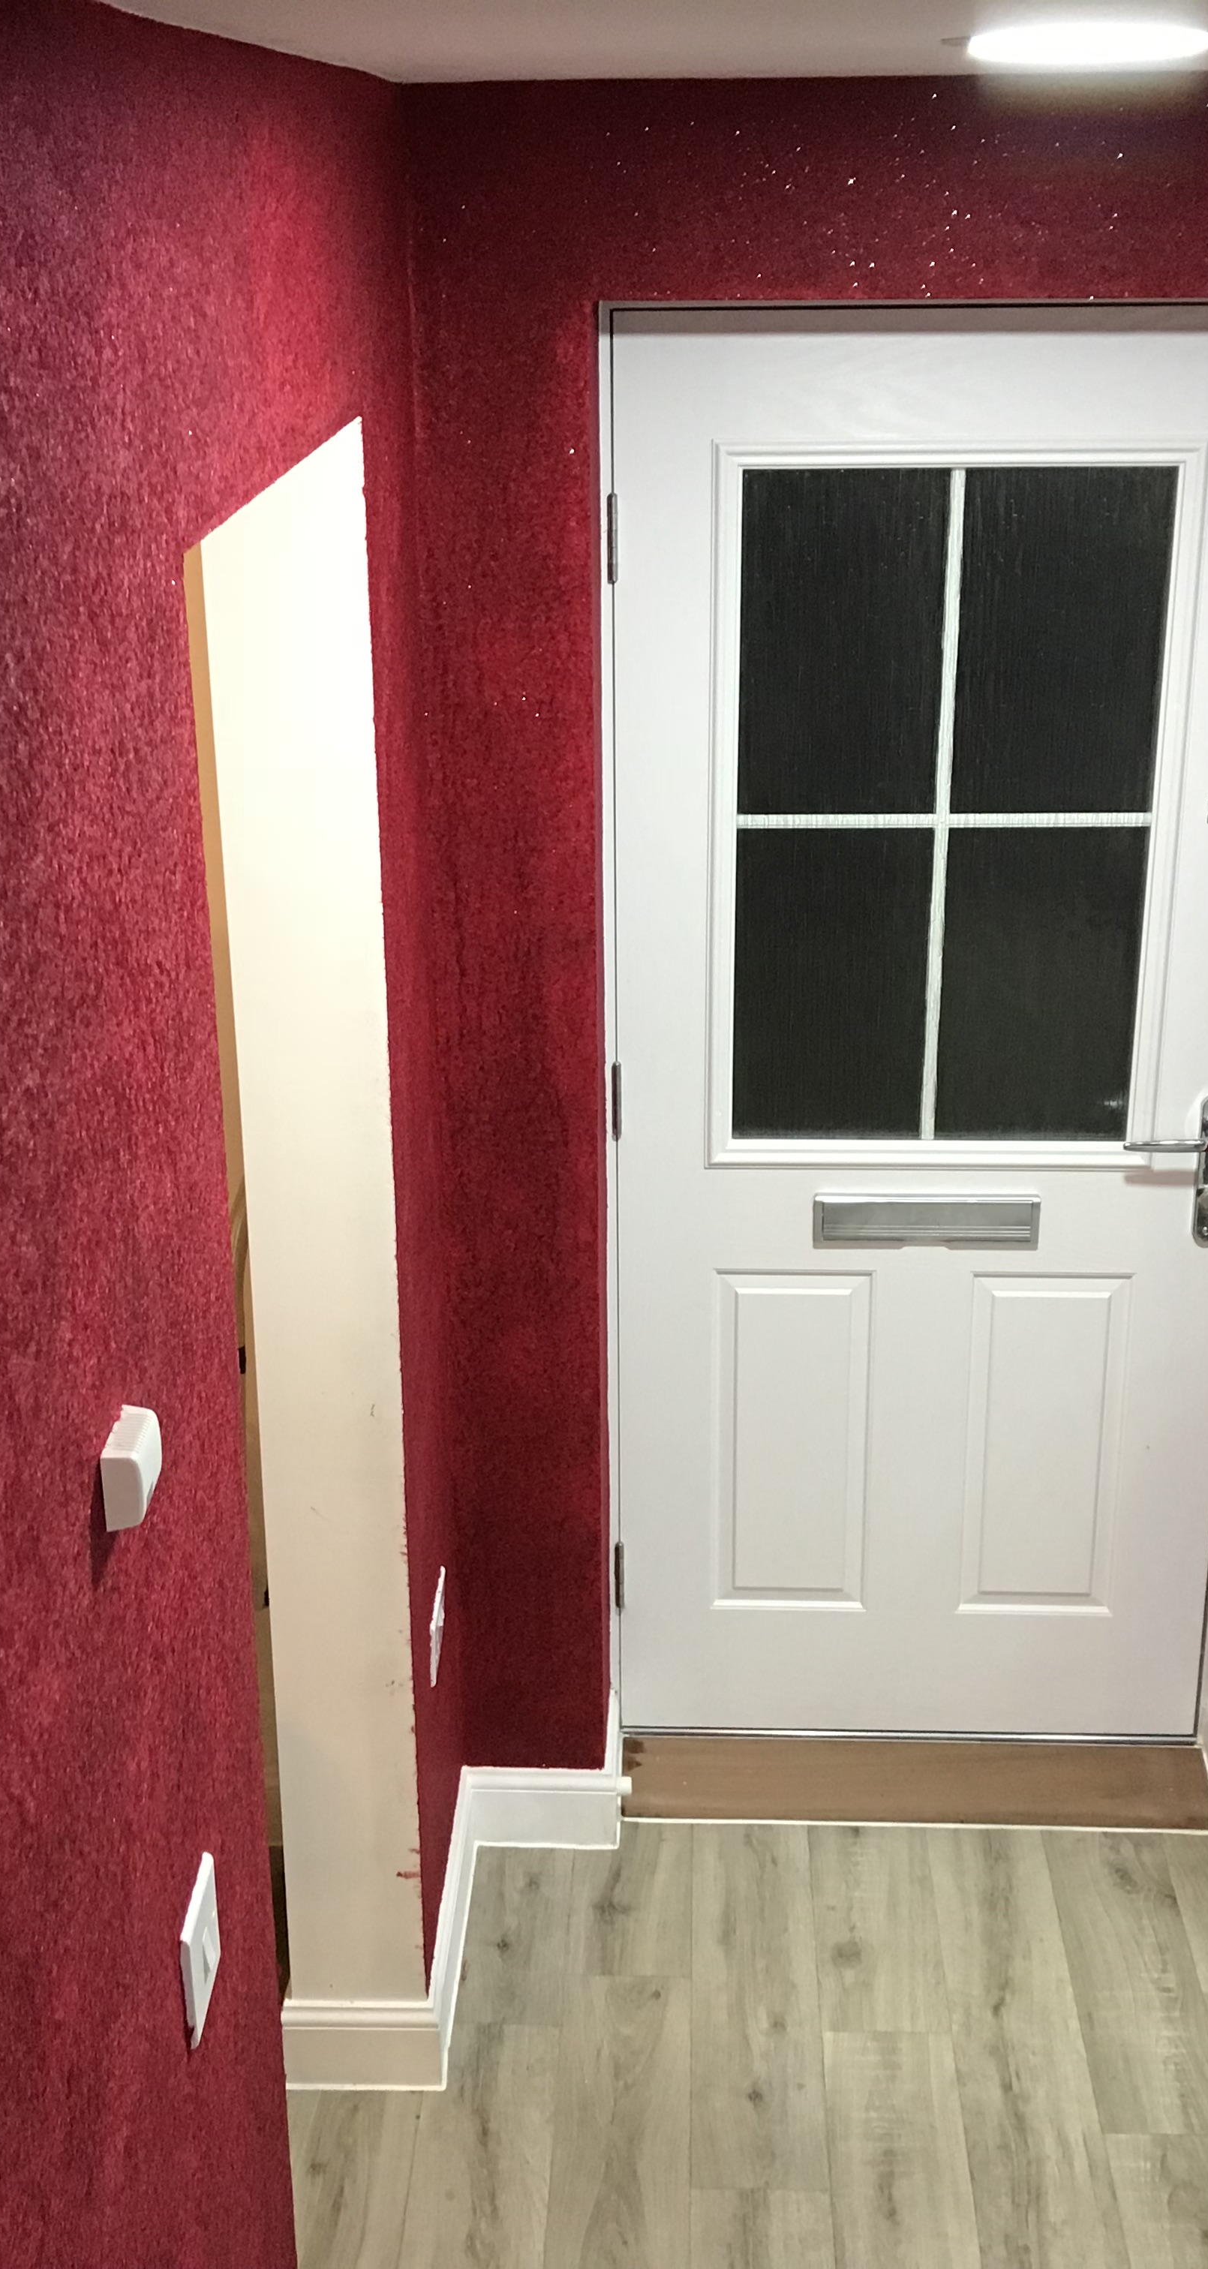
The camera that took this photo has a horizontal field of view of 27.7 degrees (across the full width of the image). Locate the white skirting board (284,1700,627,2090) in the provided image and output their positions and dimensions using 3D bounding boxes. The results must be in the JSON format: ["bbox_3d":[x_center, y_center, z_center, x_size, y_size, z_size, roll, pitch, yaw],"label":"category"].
[{"bbox_3d":[-0.187,1.025,3.389,0.404,0.128,0.693,0,21,3],"label":"white skirting board"}]

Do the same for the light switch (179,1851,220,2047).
[{"bbox_3d":[-0.279,0.567,1.696,0.010,0.086,0.086,0,21,3],"label":"light switch"}]

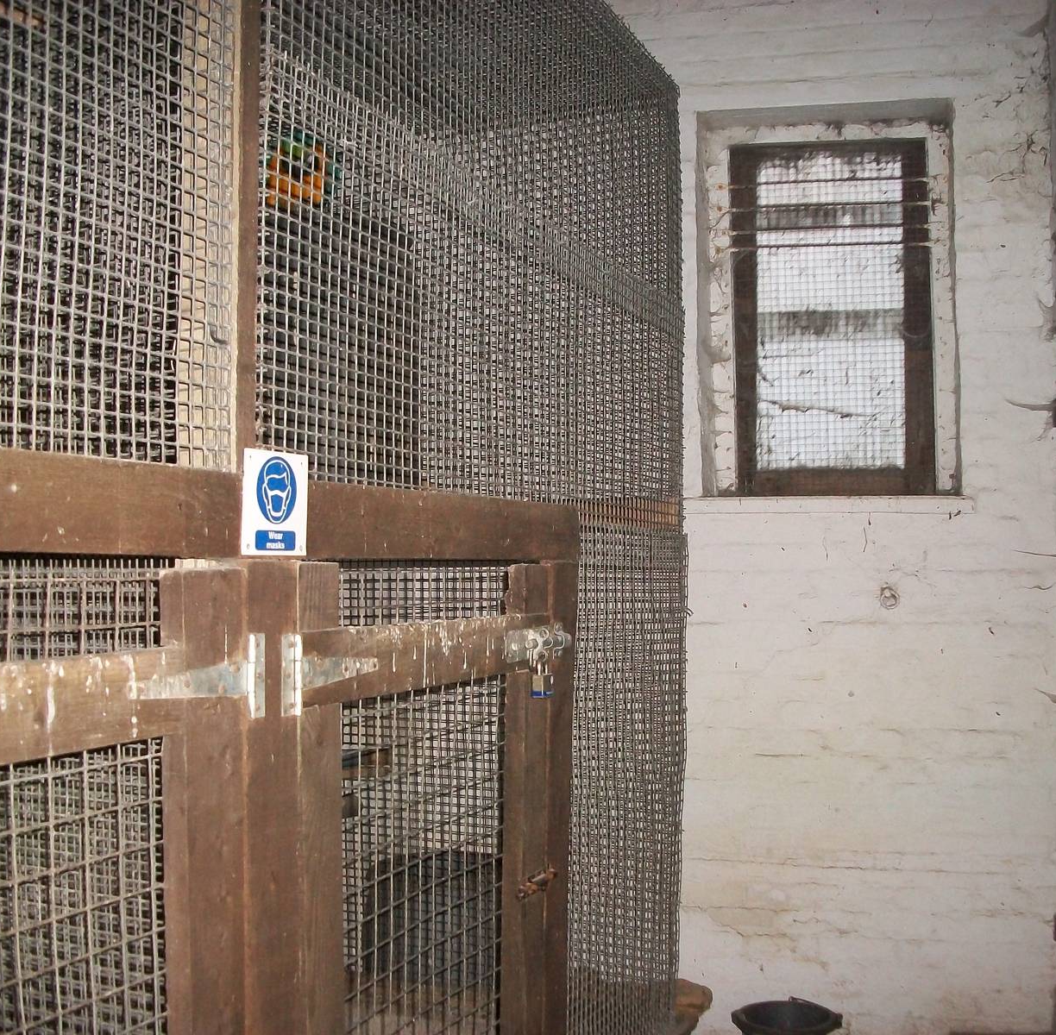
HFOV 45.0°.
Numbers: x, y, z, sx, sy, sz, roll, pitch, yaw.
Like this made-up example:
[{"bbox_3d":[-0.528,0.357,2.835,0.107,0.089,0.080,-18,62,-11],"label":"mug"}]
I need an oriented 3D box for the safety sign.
[{"bbox_3d":[-0.308,-0.017,1.563,0.006,0.126,0.126,-1,-3,26],"label":"safety sign"}]

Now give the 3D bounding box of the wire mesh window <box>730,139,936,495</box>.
[{"bbox_3d":[0.985,-0.640,4.155,0.622,1.153,0.070,-1,-2,9],"label":"wire mesh window"}]

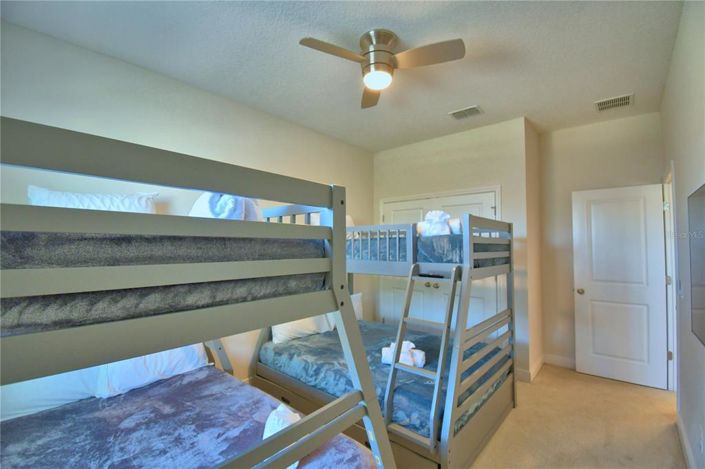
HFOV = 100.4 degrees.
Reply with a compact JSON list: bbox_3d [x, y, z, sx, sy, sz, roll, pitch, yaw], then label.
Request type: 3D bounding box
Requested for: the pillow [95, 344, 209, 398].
[{"bbox_3d":[-1.454,0.831,2.155,0.670,0.460,0.180,2,-38,-46],"label":"pillow"}]

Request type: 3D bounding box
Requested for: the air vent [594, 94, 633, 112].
[{"bbox_3d":[2.567,-1.282,2.886,0.290,0.020,0.270,-2,-3,44],"label":"air vent"}]

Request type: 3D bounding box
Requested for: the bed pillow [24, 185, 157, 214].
[{"bbox_3d":[-1.665,-0.109,1.939,0.660,0.440,0.170,2,-45,-46],"label":"bed pillow"}]

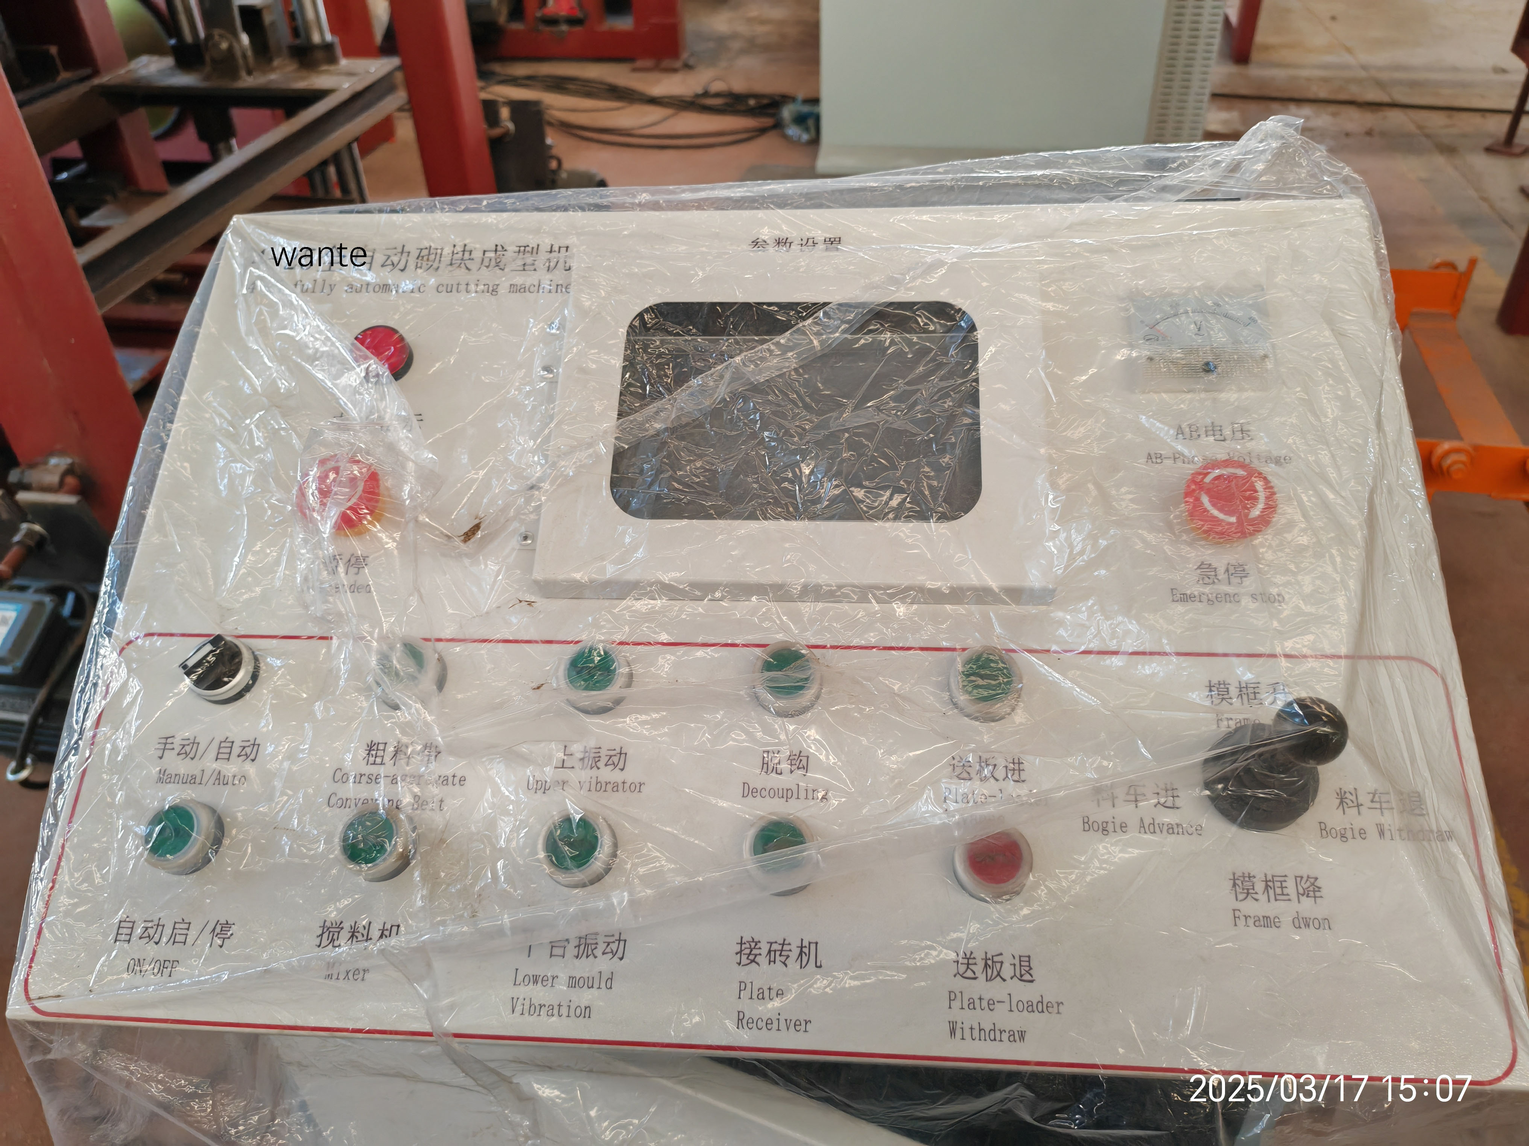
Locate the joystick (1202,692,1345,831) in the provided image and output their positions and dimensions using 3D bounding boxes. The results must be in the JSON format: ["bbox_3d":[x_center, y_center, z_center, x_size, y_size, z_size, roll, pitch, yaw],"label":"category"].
[{"bbox_3d":[0.200,0.068,0.453,0.045,0.075,0.045,1,66,5],"label":"joystick"}]

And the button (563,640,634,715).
[{"bbox_3d":[-0.073,0.045,0.519,0.030,0.014,0.030,1,66,5],"label":"button"}]

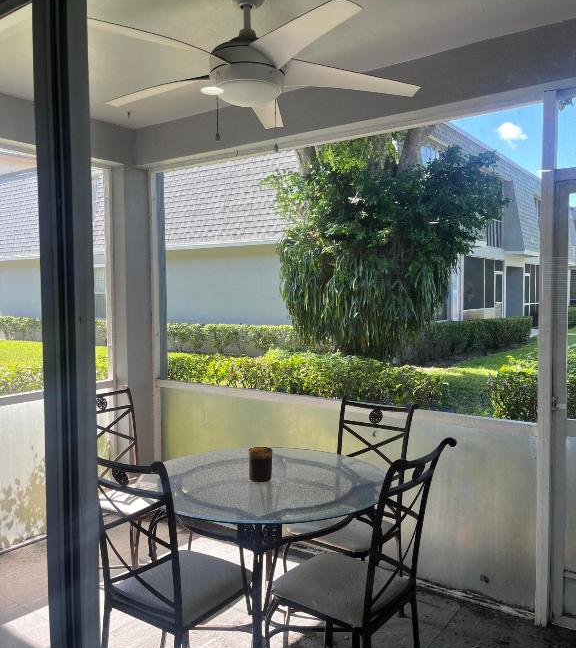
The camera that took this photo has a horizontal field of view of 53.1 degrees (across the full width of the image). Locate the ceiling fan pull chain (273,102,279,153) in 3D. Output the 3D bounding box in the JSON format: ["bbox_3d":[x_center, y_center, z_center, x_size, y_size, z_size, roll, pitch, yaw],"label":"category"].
[{"bbox_3d":[-0.046,-0.765,2.222,0.014,0.205,0.014,2,4,35],"label":"ceiling fan pull chain"}]

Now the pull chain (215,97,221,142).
[{"bbox_3d":[-0.269,-0.792,2.222,0.014,0.176,0.014,2,4,35],"label":"pull chain"}]

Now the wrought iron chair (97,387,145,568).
[{"bbox_3d":[-0.799,0.849,2.950,0.531,0.999,0.411,2,4,32],"label":"wrought iron chair"}]

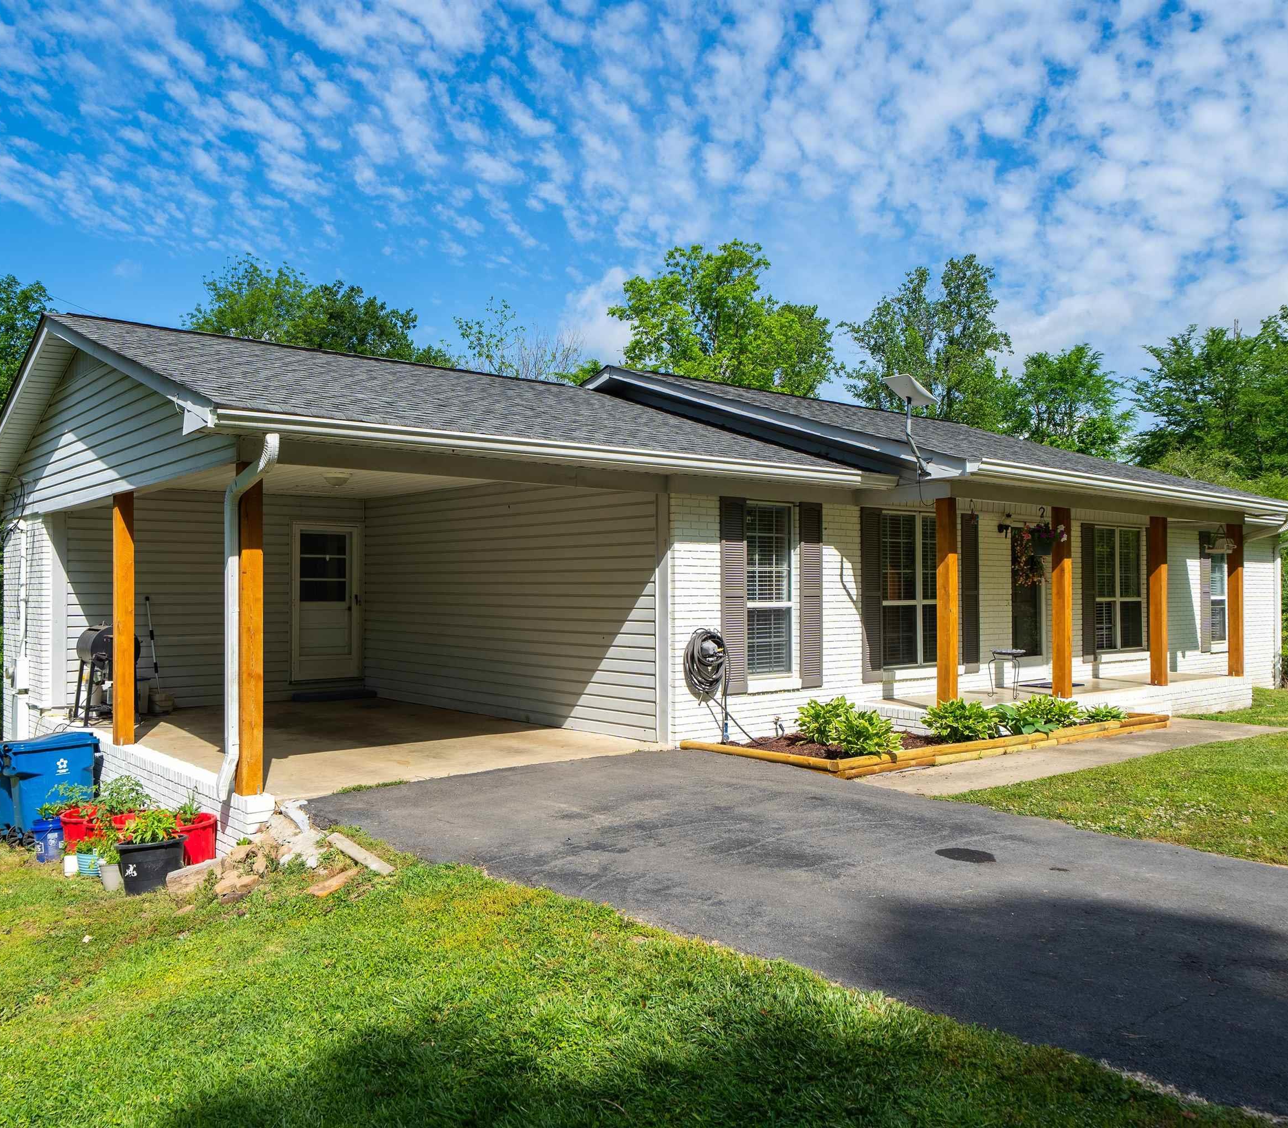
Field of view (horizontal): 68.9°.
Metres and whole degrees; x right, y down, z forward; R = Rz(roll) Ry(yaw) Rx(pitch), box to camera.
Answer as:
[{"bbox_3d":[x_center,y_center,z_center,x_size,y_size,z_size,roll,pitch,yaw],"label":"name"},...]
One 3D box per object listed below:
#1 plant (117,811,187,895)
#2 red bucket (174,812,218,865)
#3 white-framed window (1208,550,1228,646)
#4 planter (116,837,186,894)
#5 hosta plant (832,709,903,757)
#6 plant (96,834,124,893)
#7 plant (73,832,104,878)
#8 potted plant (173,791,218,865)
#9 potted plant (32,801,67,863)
[{"bbox_3d":[-3.590,2.080,6.880,0.450,0.580,0.470,-1,-1,45],"label":"plant"},{"bbox_3d":[-3.410,2.120,7.170,0.300,0.350,0.300,0,-1,-30],"label":"red bucket"},{"bbox_3d":[10.140,0.460,16.500,0.800,1.860,0.100,0,-1,-38],"label":"white-framed window"},{"bbox_3d":[-3.590,2.200,6.880,0.430,0.350,0.450,-1,-1,45],"label":"planter"},{"bbox_3d":[2.040,1.515,8.600,0.620,0.370,0.580,0,-1,-14],"label":"hosta plant"},{"bbox_3d":[-3.940,2.200,6.950,0.180,0.410,0.180,0,-1,-30],"label":"plant"},{"bbox_3d":[-4.490,2.340,7.600,0.210,0.330,0.210,0,-1,-30],"label":"plant"},{"bbox_3d":[-3.410,2.030,7.170,0.300,0.570,0.300,0,-1,-30],"label":"potted plant"},{"bbox_3d":[-5.340,2.390,8.450,0.310,0.540,0.310,0,-1,-30],"label":"potted plant"}]

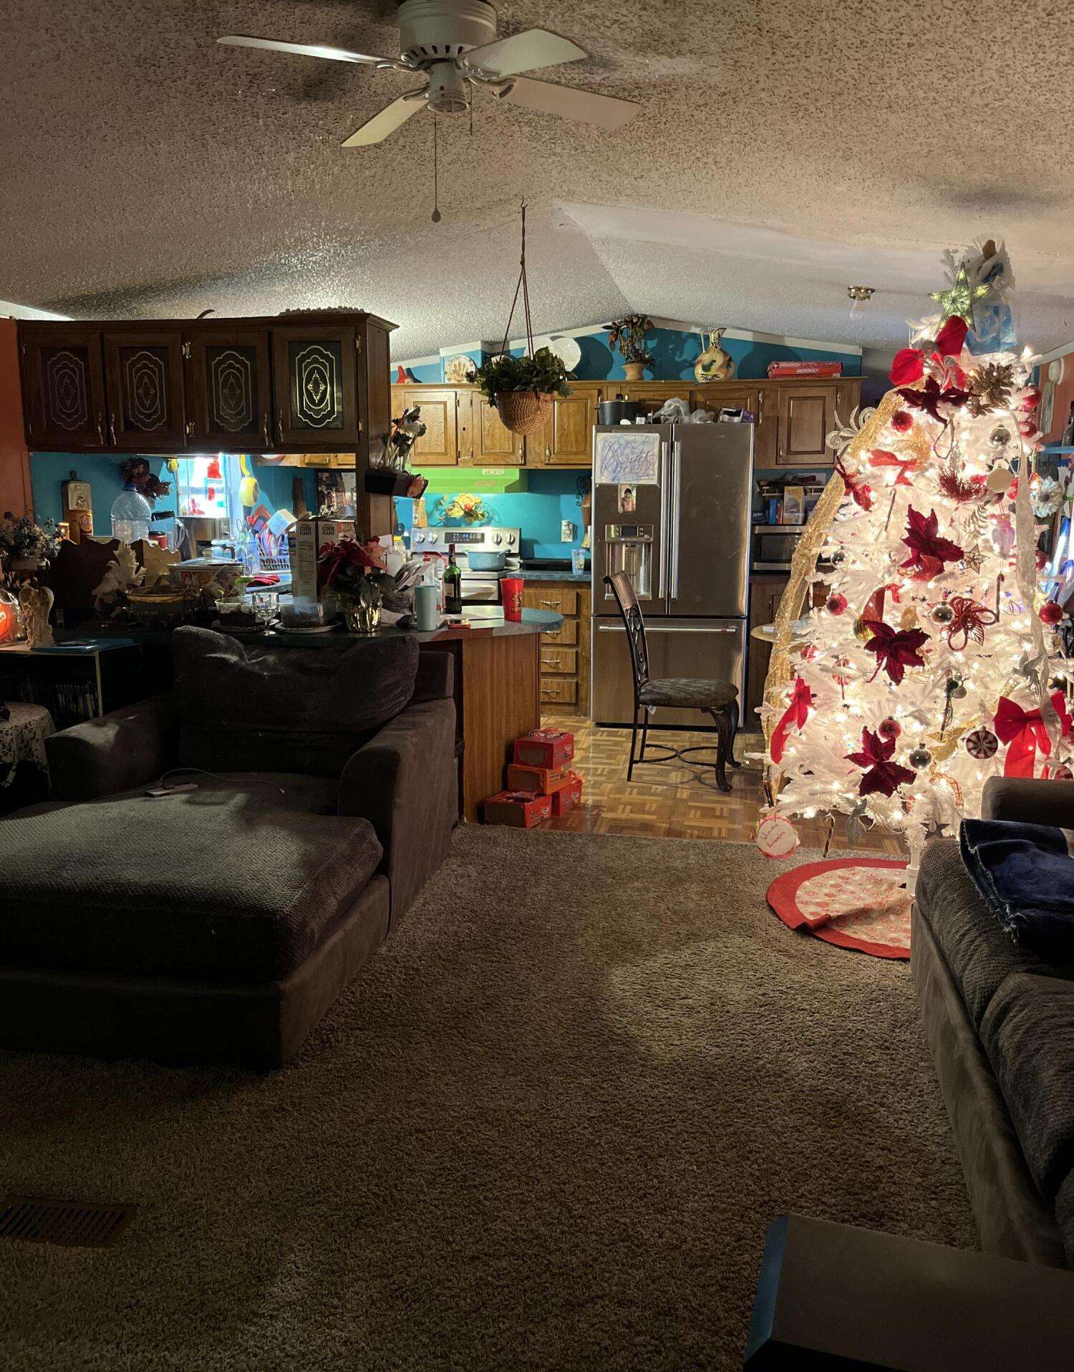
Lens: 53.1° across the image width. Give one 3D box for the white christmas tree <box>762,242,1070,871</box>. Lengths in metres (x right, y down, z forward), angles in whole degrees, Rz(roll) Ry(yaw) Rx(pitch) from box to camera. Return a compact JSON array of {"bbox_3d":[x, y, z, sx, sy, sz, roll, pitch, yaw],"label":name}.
[{"bbox_3d":[1.261,-0.314,3.540,1.040,2.146,1.040,2,11,10],"label":"white christmas tree"}]

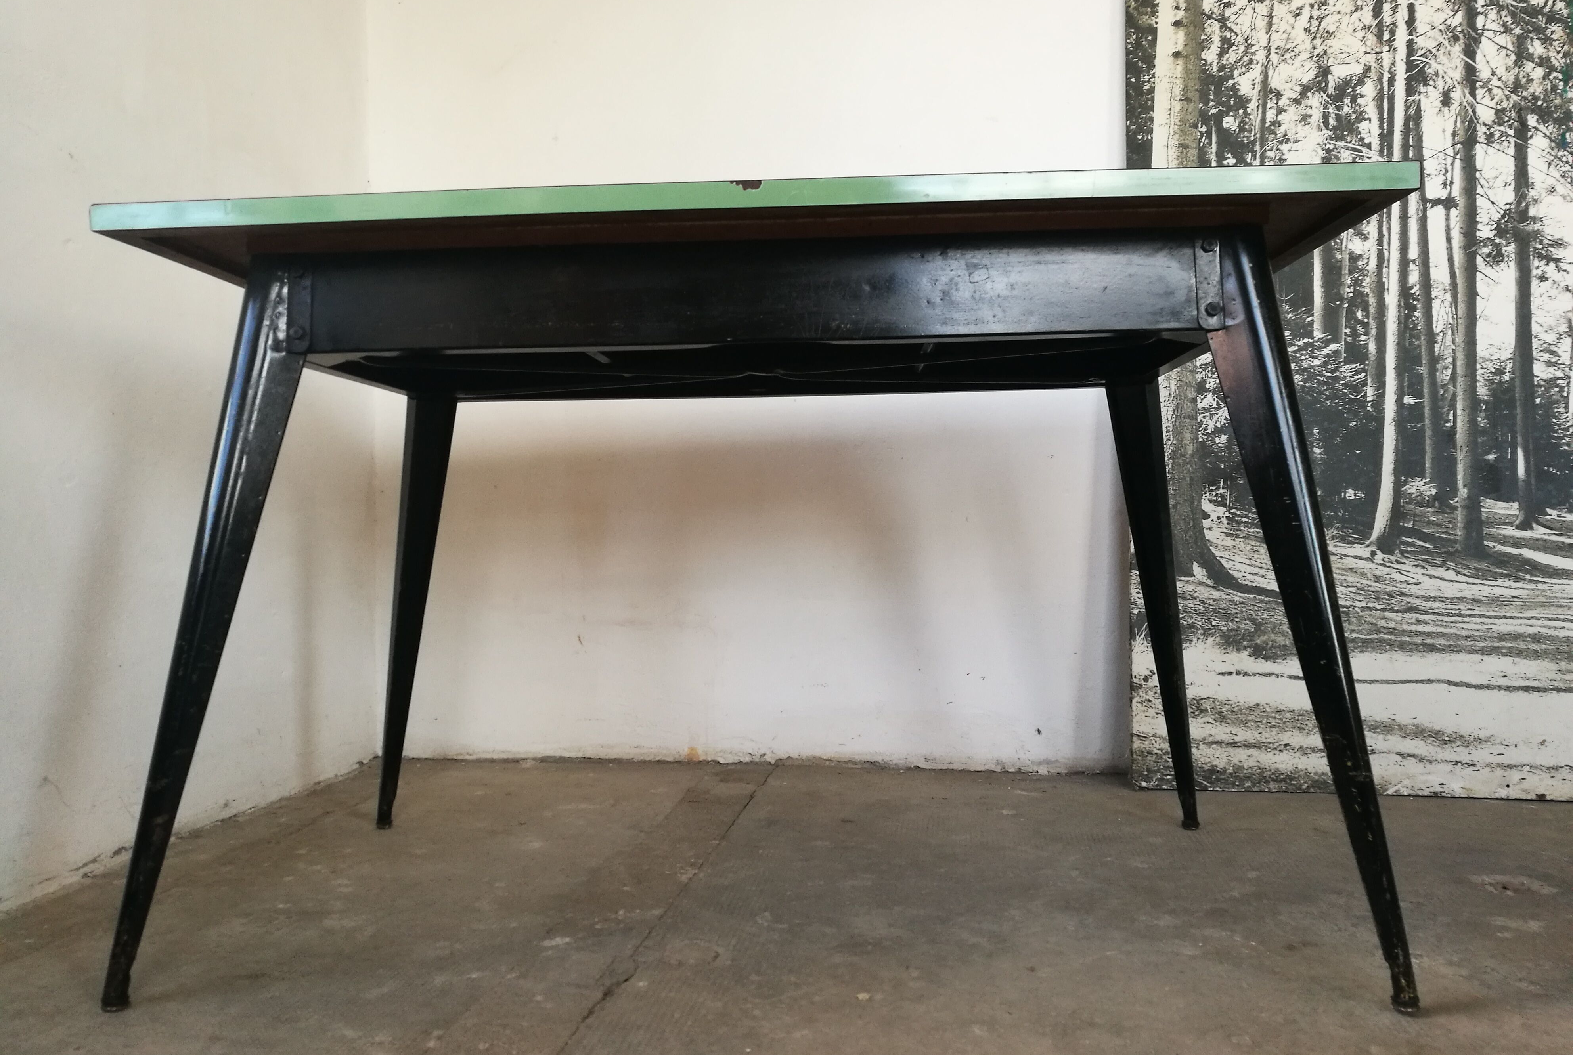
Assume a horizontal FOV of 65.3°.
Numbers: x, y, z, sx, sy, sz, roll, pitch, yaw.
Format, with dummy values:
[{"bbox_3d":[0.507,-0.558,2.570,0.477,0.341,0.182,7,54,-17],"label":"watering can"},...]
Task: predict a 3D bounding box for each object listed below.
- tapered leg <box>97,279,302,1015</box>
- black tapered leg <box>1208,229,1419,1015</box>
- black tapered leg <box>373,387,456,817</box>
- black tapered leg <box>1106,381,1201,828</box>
[{"bbox_3d":[-0.550,0.091,1.182,0.067,0.730,0.071,9,-8,3],"label":"tapered leg"},{"bbox_3d":[0.474,0.073,1.131,0.067,0.728,0.071,-10,-9,3],"label":"black tapered leg"},{"bbox_3d":[-0.523,0.089,1.725,0.067,0.730,0.071,9,9,3],"label":"black tapered leg"},{"bbox_3d":[0.501,0.071,1.674,0.067,0.728,0.071,-10,8,3],"label":"black tapered leg"}]

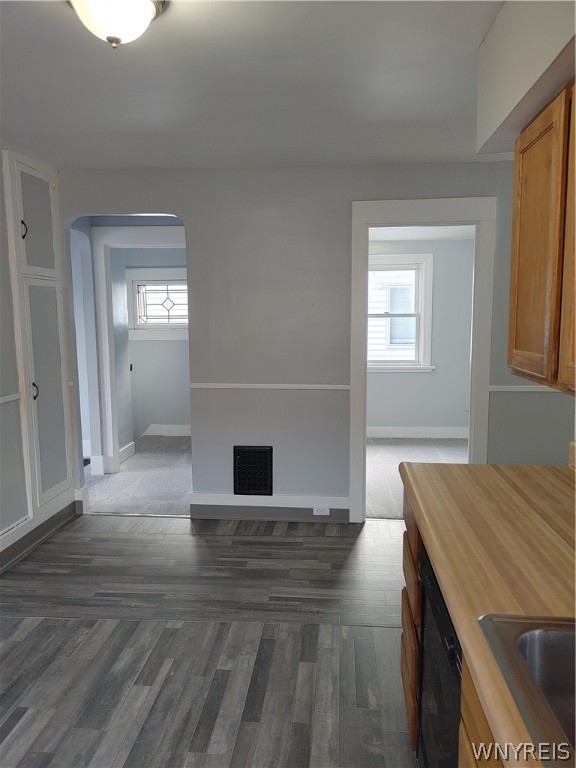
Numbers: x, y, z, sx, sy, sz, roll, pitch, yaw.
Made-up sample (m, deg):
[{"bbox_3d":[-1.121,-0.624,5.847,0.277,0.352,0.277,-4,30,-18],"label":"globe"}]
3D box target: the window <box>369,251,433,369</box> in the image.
[{"bbox_3d":[1.174,-0.819,6.719,1.040,1.358,0.100,0,7,6],"label":"window"}]

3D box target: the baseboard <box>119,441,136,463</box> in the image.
[{"bbox_3d":[-1.664,0.721,6.004,0.020,0.137,0.490,0,7,6],"label":"baseboard"}]

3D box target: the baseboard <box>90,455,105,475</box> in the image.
[{"bbox_3d":[-1.794,0.772,5.416,0.135,0.180,0.020,0,7,6],"label":"baseboard"}]

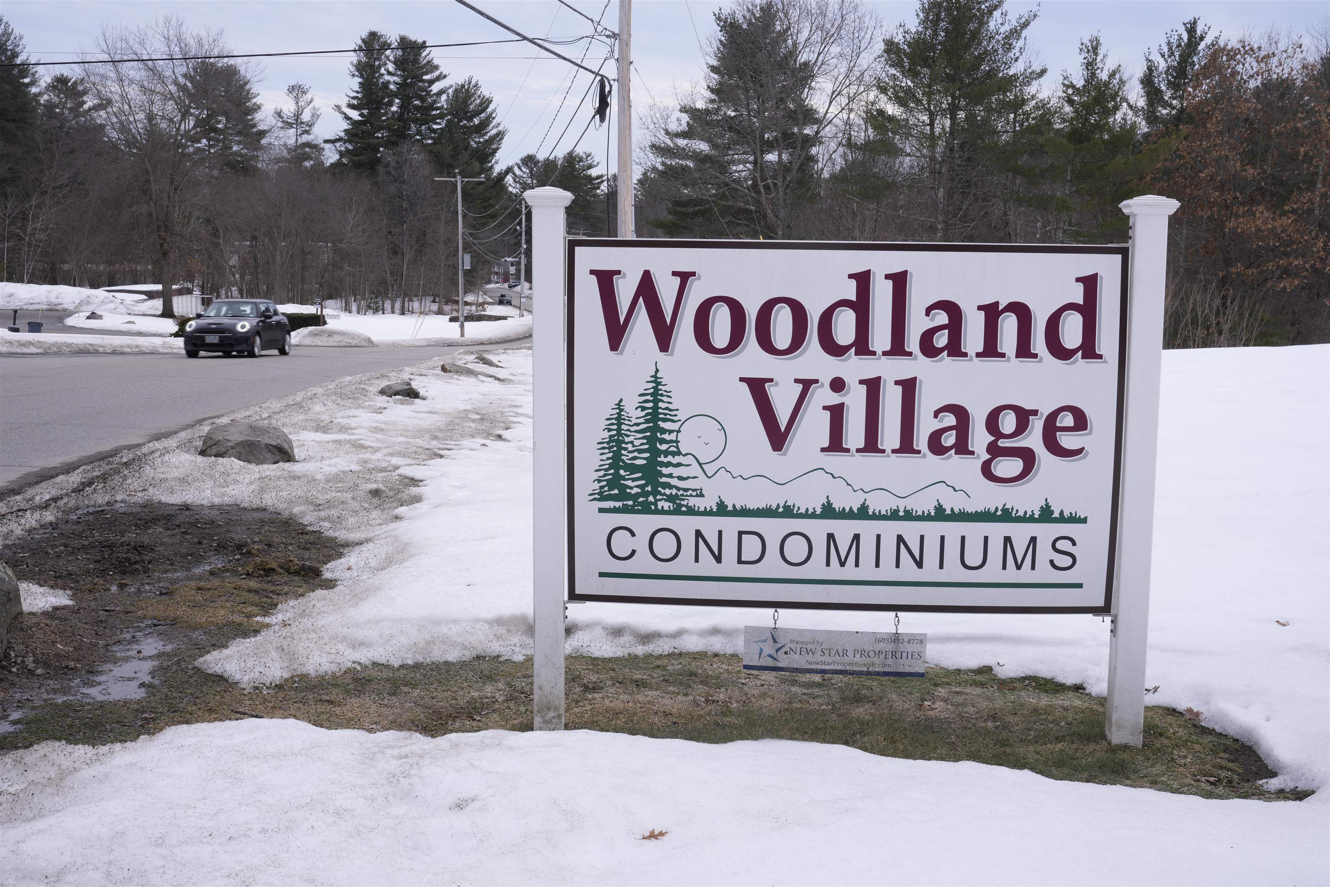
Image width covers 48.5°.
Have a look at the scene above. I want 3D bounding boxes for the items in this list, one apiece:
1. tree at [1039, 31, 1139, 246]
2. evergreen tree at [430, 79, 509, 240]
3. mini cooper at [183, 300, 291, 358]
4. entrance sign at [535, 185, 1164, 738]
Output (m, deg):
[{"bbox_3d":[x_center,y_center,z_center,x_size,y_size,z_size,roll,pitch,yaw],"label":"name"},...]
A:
[{"bbox_3d":[18.383,-10.828,64.011,4.900,13.461,4.900,1,7,0],"label":"tree"},{"bbox_3d":[-14.689,-18.821,112.011,6.600,17.573,6.600,1,7,0],"label":"evergreen tree"},{"bbox_3d":[-10.520,-2.855,36.550,1.740,1.420,3.950,1,4,1],"label":"mini cooper"},{"bbox_3d":[0.584,0.087,4.944,2.100,1.840,0.170,1,7,3],"label":"entrance sign"}]

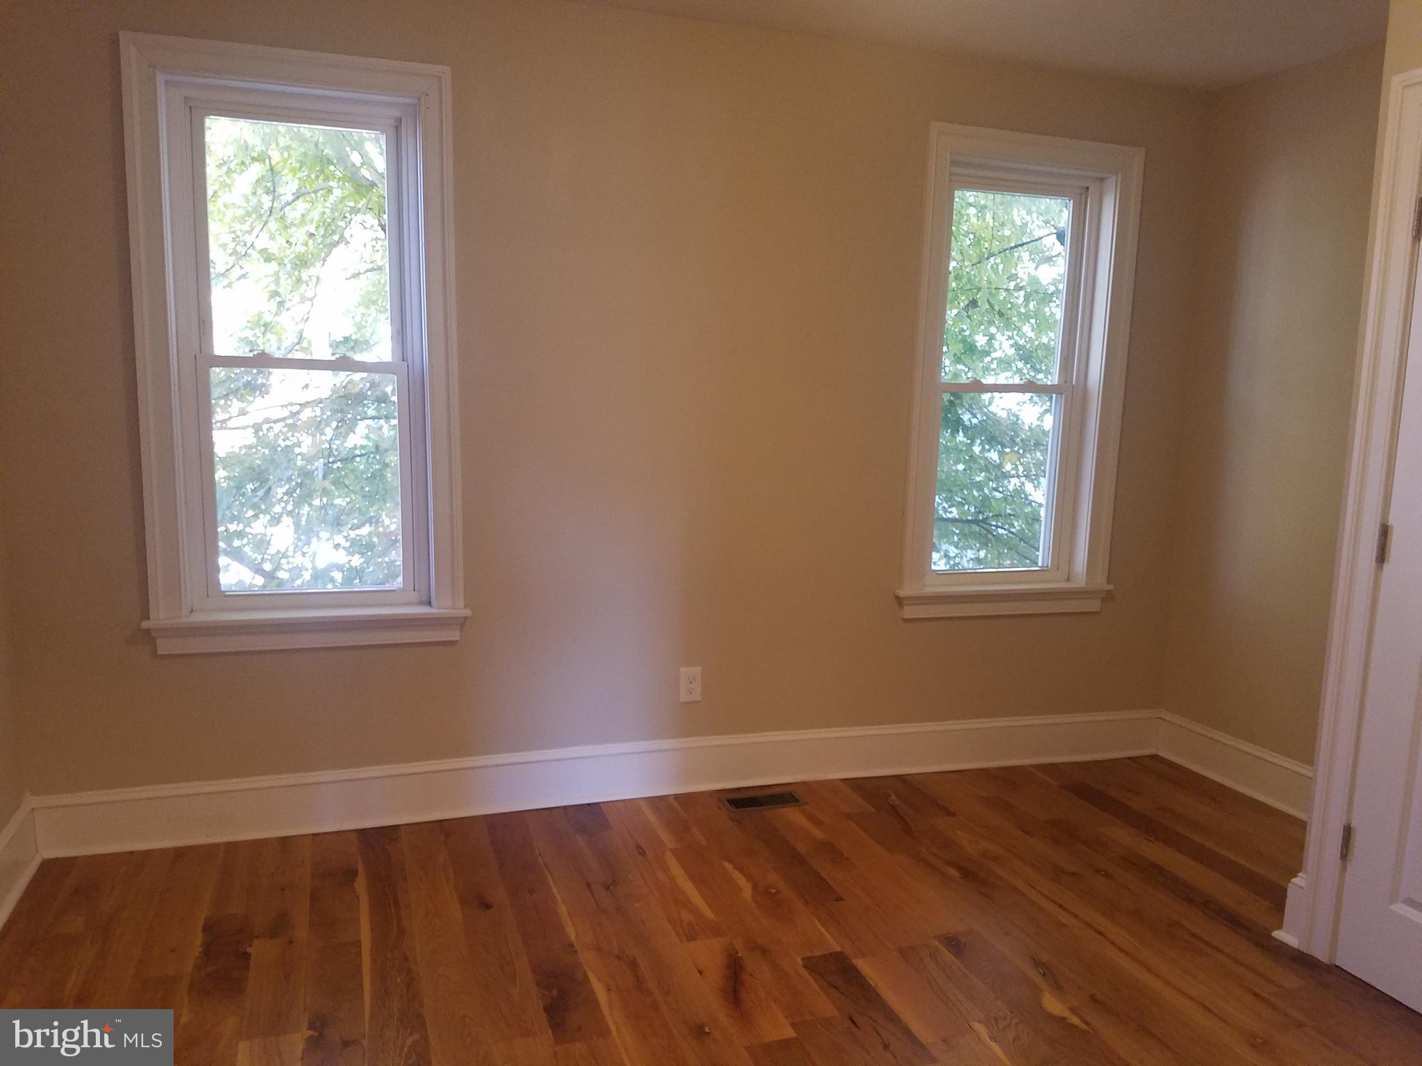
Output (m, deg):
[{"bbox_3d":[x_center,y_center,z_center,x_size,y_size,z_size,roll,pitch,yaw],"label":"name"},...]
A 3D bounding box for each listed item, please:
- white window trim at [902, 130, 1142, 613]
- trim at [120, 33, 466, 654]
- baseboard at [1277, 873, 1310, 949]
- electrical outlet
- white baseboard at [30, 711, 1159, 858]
[{"bbox_3d":[1.060,-0.521,3.702,0.850,1.637,0.120,-1,9,-18],"label":"white window trim"},{"bbox_3d":[-1.135,-0.485,3.006,0.850,1.637,0.120,-1,9,-18],"label":"trim"},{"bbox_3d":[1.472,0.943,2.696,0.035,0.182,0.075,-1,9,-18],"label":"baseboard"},{"bbox_3d":[-0.065,0.495,3.481,0.071,0.115,0.010,-1,9,-18],"label":"electrical outlet"},{"bbox_3d":[-0.073,0.776,3.507,3.750,0.183,0.036,-1,9,-18],"label":"white baseboard"}]

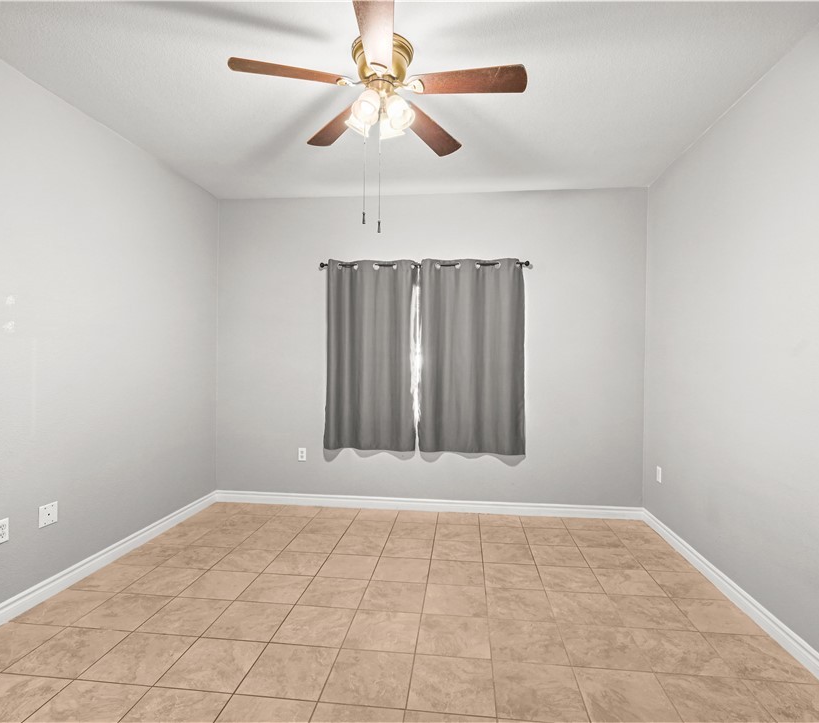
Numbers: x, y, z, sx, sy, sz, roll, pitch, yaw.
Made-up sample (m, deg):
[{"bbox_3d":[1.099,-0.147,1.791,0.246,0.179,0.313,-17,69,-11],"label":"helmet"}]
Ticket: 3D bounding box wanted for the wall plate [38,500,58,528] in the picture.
[{"bbox_3d":[-1.944,0.828,2.608,0.010,0.115,0.116,0,0,6],"label":"wall plate"}]

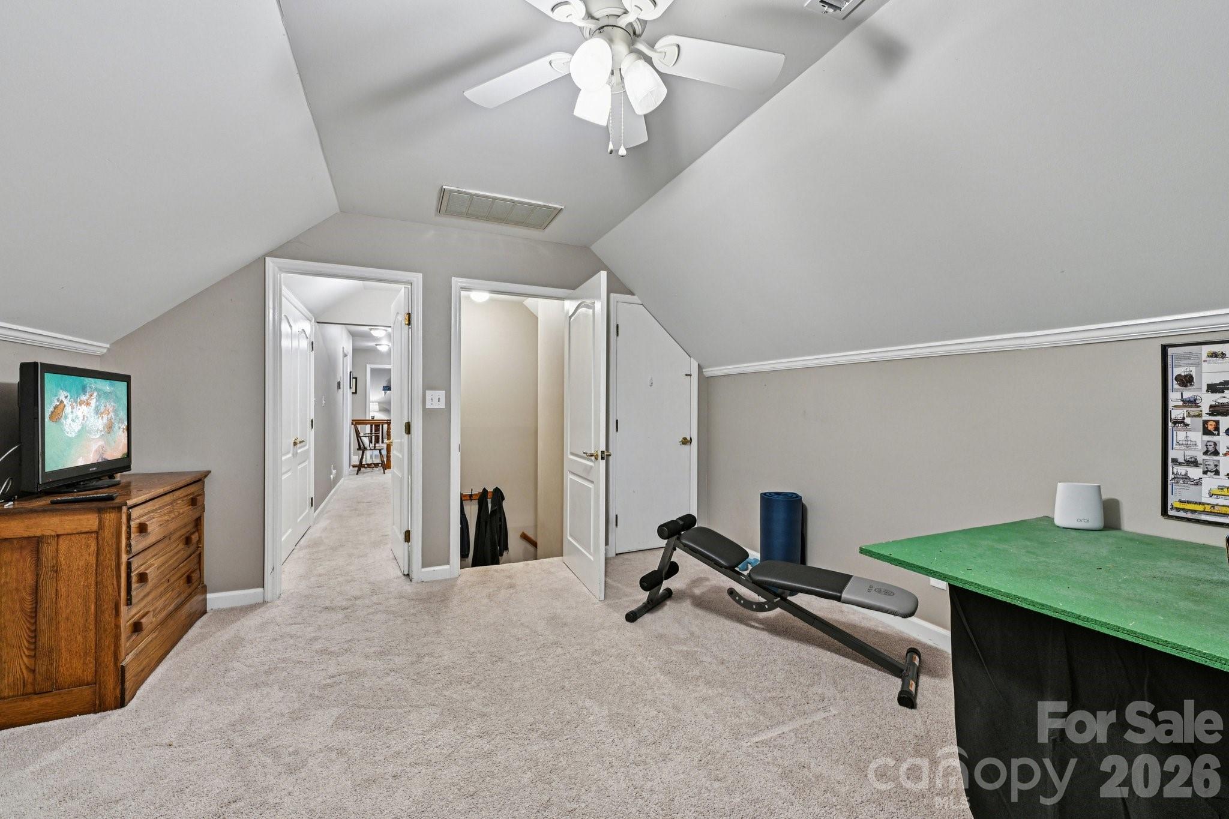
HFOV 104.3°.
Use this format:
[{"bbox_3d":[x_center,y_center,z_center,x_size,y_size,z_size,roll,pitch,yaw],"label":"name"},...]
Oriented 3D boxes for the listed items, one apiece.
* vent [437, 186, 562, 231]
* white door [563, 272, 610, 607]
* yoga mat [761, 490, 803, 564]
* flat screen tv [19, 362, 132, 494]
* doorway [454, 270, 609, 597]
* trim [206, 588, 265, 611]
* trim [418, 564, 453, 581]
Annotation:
[{"bbox_3d":[-0.725,-1.245,3.008,0.710,0.025,0.405,0,0,-24],"label":"vent"},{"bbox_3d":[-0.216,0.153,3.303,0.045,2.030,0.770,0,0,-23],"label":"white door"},{"bbox_3d":[1.129,0.882,3.155,0.255,0.610,0.255,0,0,-24],"label":"yoga mat"},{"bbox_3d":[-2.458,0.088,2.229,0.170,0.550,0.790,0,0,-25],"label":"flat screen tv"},{"bbox_3d":[-0.750,0.128,3.560,0.890,2.090,0.160,0,0,-24],"label":"doorway"},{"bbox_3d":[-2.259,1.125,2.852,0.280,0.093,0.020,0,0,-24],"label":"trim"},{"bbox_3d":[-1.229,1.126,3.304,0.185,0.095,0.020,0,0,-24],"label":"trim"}]

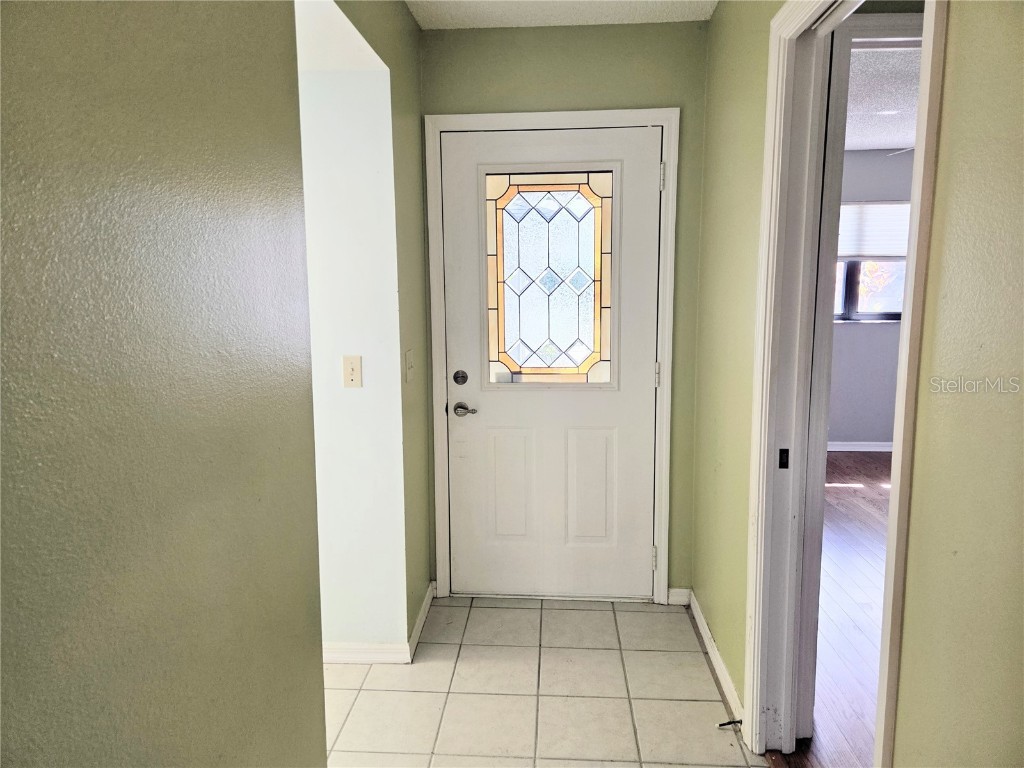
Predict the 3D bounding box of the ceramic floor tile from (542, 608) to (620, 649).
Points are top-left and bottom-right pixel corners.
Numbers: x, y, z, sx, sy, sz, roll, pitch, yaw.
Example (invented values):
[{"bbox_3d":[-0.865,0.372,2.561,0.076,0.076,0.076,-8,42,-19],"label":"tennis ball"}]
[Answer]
[{"bbox_3d":[0.280,1.022,2.831,0.308,0.010,0.308,0,9,4],"label":"ceramic floor tile"}]

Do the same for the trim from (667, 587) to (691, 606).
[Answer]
[{"bbox_3d":[0.750,0.949,3.041,0.100,0.082,0.014,0,8,4],"label":"trim"}]

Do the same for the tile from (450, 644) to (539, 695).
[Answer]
[{"bbox_3d":[-0.053,1.073,2.550,0.311,0.010,0.316,0,8,4],"label":"tile"}]

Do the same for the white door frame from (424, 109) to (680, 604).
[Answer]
[{"bbox_3d":[0.173,-0.071,2.996,1.045,2.125,0.110,0,8,4],"label":"white door frame"}]

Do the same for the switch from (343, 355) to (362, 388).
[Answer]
[{"bbox_3d":[-0.574,-0.043,2.450,0.070,0.115,0.012,0,8,4],"label":"switch"}]

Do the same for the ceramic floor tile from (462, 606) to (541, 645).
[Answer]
[{"bbox_3d":[-0.034,1.022,2.852,0.308,0.010,0.308,0,9,4],"label":"ceramic floor tile"}]

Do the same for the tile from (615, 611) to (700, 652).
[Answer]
[{"bbox_3d":[0.595,1.022,2.811,0.308,0.010,0.308,0,9,4],"label":"tile"}]

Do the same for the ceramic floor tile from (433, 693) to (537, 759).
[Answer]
[{"bbox_3d":[-0.075,1.116,2.230,0.308,0.010,0.308,0,9,4],"label":"ceramic floor tile"}]

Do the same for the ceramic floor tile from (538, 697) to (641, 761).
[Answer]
[{"bbox_3d":[0.240,1.119,2.212,0.311,0.010,0.316,0,8,4],"label":"ceramic floor tile"}]

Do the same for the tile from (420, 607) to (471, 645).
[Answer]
[{"bbox_3d":[-0.283,1.027,2.884,0.182,0.010,0.316,0,8,4],"label":"tile"}]

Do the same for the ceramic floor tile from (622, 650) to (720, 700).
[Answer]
[{"bbox_3d":[0.574,1.069,2.500,0.308,0.010,0.308,0,9,4],"label":"ceramic floor tile"}]

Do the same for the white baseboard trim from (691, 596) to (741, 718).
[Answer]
[{"bbox_3d":[0.768,1.009,2.594,0.013,0.083,0.845,0,9,5],"label":"white baseboard trim"}]

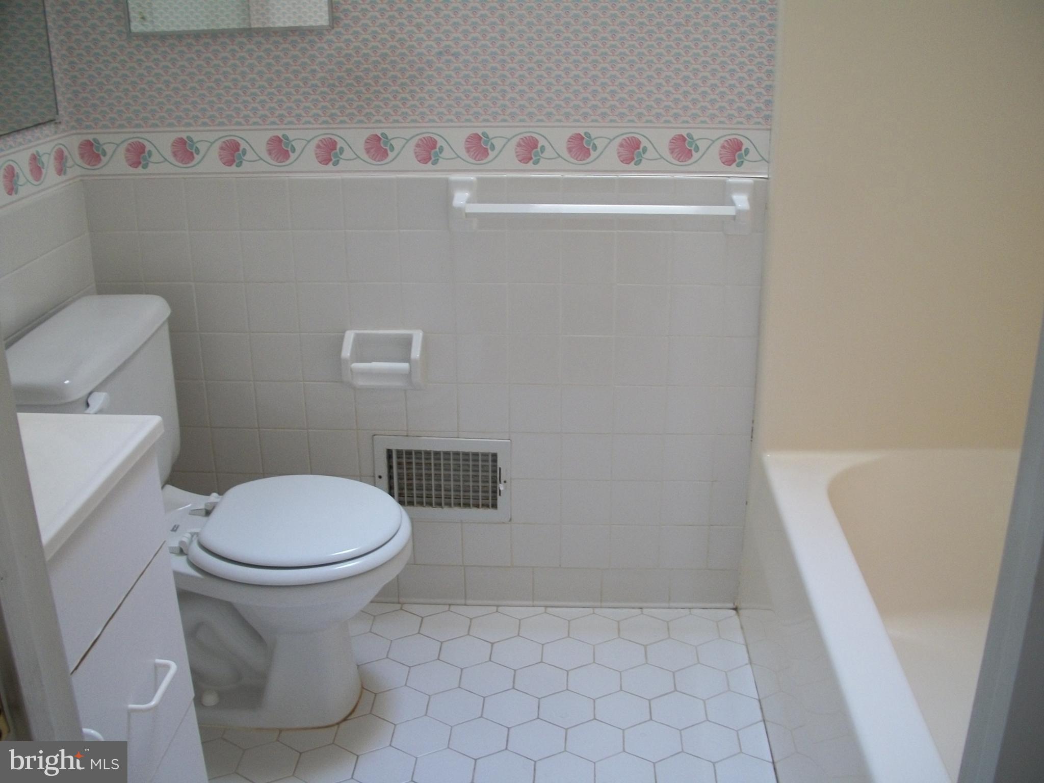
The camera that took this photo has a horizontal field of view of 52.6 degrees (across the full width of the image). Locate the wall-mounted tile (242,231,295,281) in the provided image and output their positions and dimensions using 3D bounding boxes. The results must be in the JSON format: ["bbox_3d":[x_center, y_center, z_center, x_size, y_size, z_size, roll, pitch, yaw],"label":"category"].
[{"bbox_3d":[-0.519,-0.275,2.160,0.108,0.108,0.009,1,20,3],"label":"wall-mounted tile"}]

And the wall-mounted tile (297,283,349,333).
[{"bbox_3d":[-0.408,-0.172,2.191,0.107,0.107,0.009,1,20,3],"label":"wall-mounted tile"}]

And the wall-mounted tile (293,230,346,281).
[{"bbox_3d":[-0.412,-0.278,2.153,0.108,0.108,0.009,1,20,3],"label":"wall-mounted tile"}]

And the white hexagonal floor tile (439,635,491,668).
[{"bbox_3d":[-0.121,0.554,2.236,0.108,0.010,0.125,1,20,4],"label":"white hexagonal floor tile"}]

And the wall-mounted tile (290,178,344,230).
[{"bbox_3d":[-0.410,-0.376,2.112,0.108,0.108,0.009,1,20,3],"label":"wall-mounted tile"}]

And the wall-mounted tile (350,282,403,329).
[{"bbox_3d":[-0.302,-0.172,2.185,0.108,0.108,0.009,1,20,3],"label":"wall-mounted tile"}]

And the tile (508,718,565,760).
[{"bbox_3d":[0.028,0.650,1.963,0.105,0.009,0.121,1,20,4],"label":"tile"}]

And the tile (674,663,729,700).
[{"bbox_3d":[0.364,0.593,2.135,0.107,0.009,0.123,0,20,3],"label":"tile"}]

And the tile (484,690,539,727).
[{"bbox_3d":[-0.020,0.619,2.052,0.108,0.010,0.125,1,20,4],"label":"tile"}]

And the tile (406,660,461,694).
[{"bbox_3d":[-0.184,0.597,2.198,0.109,0.009,0.126,1,20,3],"label":"tile"}]

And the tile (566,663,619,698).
[{"bbox_3d":[0.147,0.590,2.137,0.108,0.009,0.125,0,21,3],"label":"tile"}]

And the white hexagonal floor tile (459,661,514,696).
[{"bbox_3d":[-0.070,0.590,2.159,0.107,0.009,0.123,0,20,3],"label":"white hexagonal floor tile"}]

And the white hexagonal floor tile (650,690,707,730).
[{"bbox_3d":[0.307,0.631,2.083,0.109,0.009,0.126,1,20,3],"label":"white hexagonal floor tile"}]

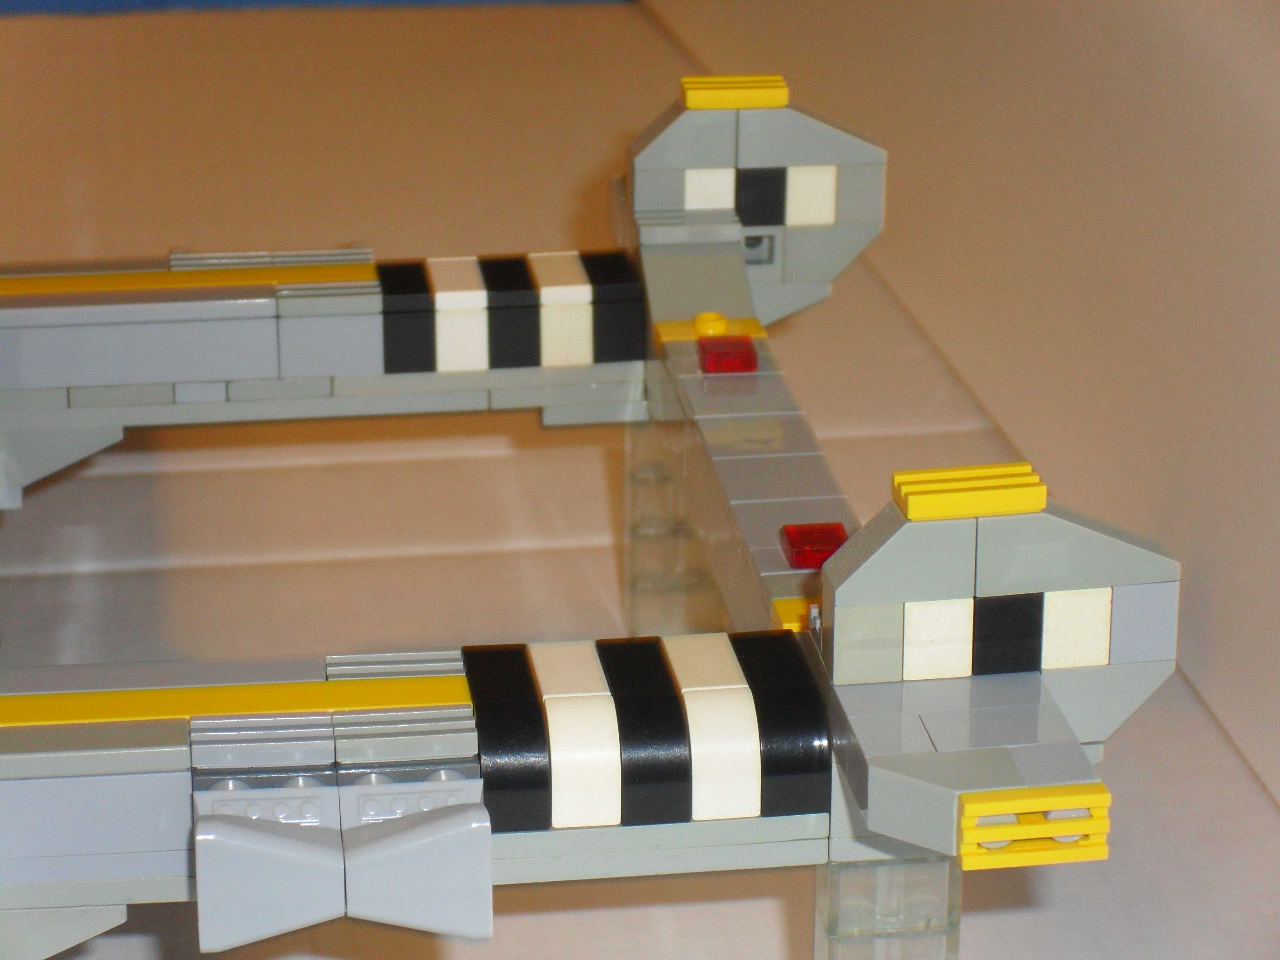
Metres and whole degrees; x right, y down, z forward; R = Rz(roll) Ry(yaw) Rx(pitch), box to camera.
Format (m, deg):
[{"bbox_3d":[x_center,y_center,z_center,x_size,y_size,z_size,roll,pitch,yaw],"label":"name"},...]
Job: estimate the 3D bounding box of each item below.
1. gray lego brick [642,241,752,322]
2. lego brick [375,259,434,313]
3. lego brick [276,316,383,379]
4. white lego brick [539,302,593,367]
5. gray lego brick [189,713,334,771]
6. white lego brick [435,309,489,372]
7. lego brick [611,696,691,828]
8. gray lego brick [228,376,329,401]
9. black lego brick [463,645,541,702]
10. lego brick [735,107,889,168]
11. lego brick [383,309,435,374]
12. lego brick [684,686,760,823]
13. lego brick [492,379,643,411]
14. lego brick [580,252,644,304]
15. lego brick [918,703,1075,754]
[{"bbox_3d":[0.008,-0.030,0.594,0.016,0.010,0.024,-3,22,-8],"label":"gray lego brick"},{"bbox_3d":[-0.036,-0.030,0.596,0.008,0.003,0.016,-3,22,-8],"label":"lego brick"},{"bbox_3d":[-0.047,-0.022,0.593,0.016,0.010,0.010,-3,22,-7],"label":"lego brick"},{"bbox_3d":[-0.012,-0.024,0.598,0.008,0.010,0.008,-3,22,-8],"label":"white lego brick"},{"bbox_3d":[-0.042,0.029,0.435,0.016,0.003,0.008,-3,21,-7],"label":"gray lego brick"},{"bbox_3d":[-0.028,-0.024,0.598,0.008,0.010,0.016,-3,21,-7],"label":"white lego brick"},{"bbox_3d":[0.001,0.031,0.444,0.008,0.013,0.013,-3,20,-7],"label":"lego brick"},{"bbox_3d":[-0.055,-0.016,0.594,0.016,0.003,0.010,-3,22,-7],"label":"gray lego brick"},{"bbox_3d":[-0.016,0.024,0.454,0.008,0.003,0.016,-3,22,-7],"label":"black lego brick"},{"bbox_3d":[0.026,-0.055,0.607,0.024,0.010,0.008,-2,22,-8],"label":"lego brick"},{"bbox_3d":[-0.035,-0.022,0.595,0.008,0.010,0.008,-3,22,-8],"label":"lego brick"},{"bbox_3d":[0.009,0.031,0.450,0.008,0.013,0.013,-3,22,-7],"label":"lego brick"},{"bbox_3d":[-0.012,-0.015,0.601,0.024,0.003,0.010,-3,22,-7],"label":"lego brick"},{"bbox_3d":[-0.004,-0.031,0.599,0.008,0.003,0.016,-3,21,-7],"label":"lego brick"},{"bbox_3d":[0.040,0.031,0.432,0.016,0.008,0.010,-3,22,-8],"label":"lego brick"}]

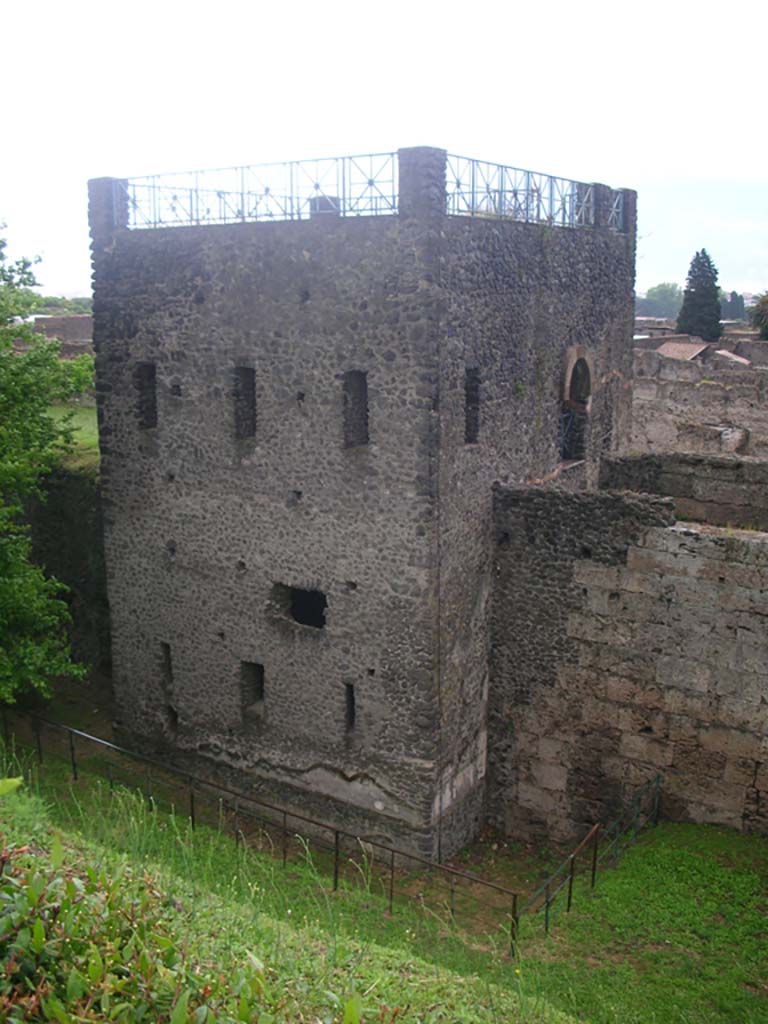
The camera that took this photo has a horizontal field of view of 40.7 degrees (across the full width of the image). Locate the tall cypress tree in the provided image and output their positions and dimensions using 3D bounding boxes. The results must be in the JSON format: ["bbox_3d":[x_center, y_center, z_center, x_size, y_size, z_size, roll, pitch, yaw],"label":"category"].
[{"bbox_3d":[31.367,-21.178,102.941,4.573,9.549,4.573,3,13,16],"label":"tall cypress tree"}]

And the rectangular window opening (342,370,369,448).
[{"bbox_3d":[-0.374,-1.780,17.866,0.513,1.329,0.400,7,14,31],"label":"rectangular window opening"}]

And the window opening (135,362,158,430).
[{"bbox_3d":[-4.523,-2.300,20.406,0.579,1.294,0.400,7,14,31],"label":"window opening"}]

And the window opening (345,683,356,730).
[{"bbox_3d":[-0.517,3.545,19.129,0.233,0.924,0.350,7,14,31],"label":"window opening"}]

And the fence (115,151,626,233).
[{"bbox_3d":[0.047,-6.396,21.881,7.138,0.942,9.213,7,14,31],"label":"fence"}]

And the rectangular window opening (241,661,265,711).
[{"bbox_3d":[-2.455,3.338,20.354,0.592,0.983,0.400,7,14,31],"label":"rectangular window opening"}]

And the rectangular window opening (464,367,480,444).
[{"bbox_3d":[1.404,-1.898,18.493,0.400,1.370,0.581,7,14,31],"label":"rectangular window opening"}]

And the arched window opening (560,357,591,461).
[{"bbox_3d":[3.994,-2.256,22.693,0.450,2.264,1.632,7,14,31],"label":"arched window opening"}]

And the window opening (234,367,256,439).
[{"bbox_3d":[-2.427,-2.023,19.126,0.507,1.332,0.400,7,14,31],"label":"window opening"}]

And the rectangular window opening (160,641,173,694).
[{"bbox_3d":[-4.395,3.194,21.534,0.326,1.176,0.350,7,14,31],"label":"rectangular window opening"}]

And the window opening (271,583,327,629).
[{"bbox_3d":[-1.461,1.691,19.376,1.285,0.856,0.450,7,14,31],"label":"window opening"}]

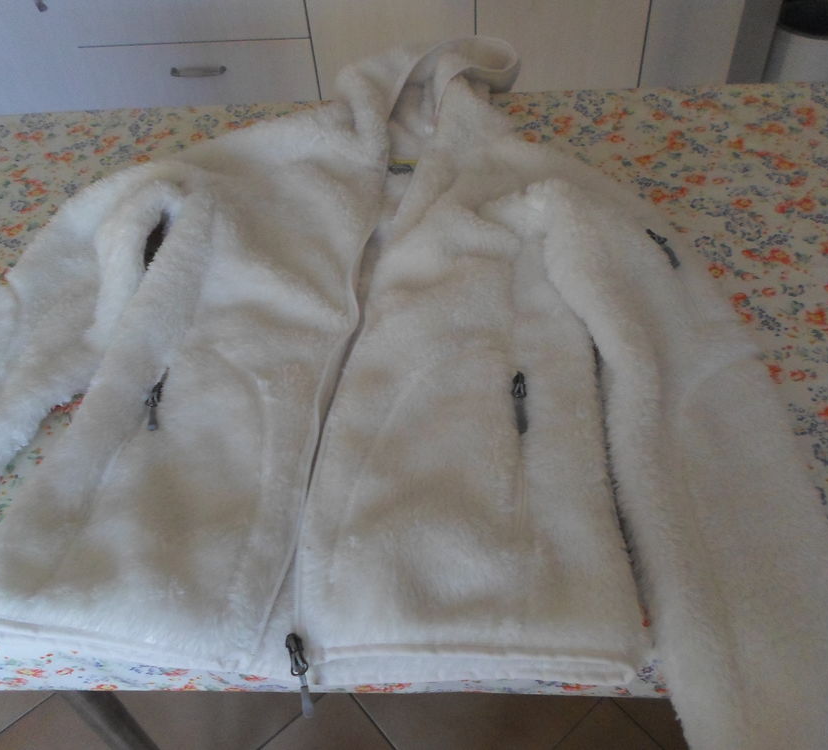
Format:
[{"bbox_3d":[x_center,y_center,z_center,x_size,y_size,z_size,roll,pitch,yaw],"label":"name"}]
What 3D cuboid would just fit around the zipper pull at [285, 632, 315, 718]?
[{"bbox_3d":[-0.073,0.192,0.462,0.011,0.011,0.049,-13,65,-7],"label":"zipper pull"}]

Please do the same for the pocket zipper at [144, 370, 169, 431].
[{"bbox_3d":[-0.216,0.020,0.610,0.011,0.011,0.060,-4,51,2],"label":"pocket zipper"}]

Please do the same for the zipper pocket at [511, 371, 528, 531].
[{"bbox_3d":[0.081,0.054,0.550,0.012,0.011,0.143,1,49,7],"label":"zipper pocket"}]

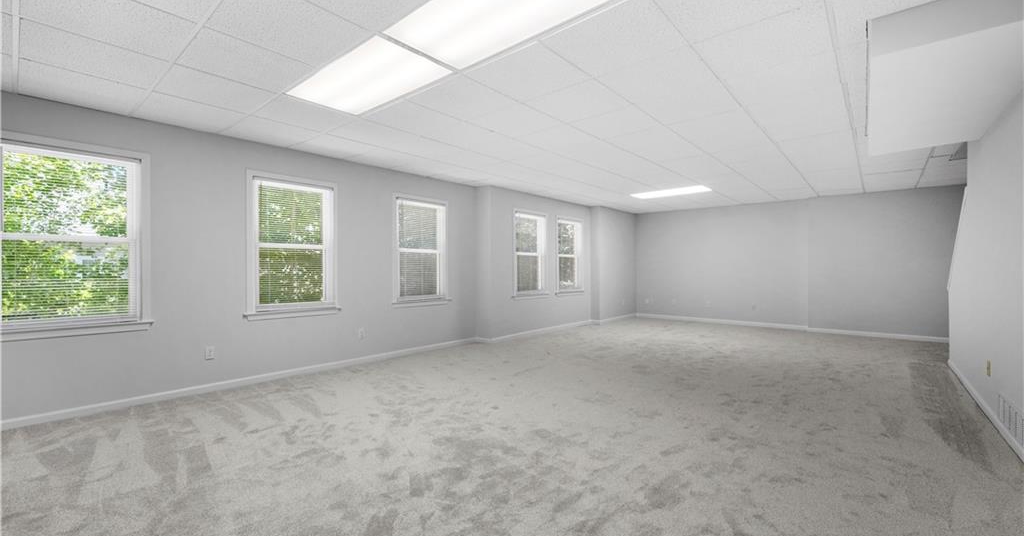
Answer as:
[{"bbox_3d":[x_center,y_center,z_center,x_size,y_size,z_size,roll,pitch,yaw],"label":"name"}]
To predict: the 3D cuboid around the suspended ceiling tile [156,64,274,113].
[{"bbox_3d":[-2.145,-1.269,2.890,0.605,0.022,0.605,0,0,41],"label":"suspended ceiling tile"}]

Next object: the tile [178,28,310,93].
[{"bbox_3d":[-1.665,-1.270,2.502,0.605,0.022,0.605,0,0,41],"label":"tile"}]

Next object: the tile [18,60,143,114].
[{"bbox_3d":[-3.031,-1.269,2.828,0.605,0.022,0.605,0,0,41],"label":"tile"}]

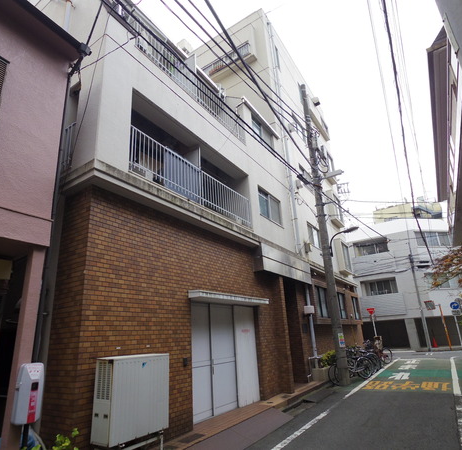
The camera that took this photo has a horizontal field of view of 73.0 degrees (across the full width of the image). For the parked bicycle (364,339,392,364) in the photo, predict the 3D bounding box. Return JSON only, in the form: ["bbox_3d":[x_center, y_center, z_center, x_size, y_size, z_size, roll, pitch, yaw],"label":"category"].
[{"bbox_3d":[6.606,5.787,14.239,1.750,1.120,0.580,3,-20,-15],"label":"parked bicycle"}]

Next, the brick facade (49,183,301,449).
[{"bbox_3d":[-0.571,2.037,6.744,1.150,3.850,6.100,-14,-22,30],"label":"brick facade"}]

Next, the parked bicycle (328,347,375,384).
[{"bbox_3d":[3.934,4.576,10.314,1.750,1.060,0.580,4,-20,-18],"label":"parked bicycle"}]

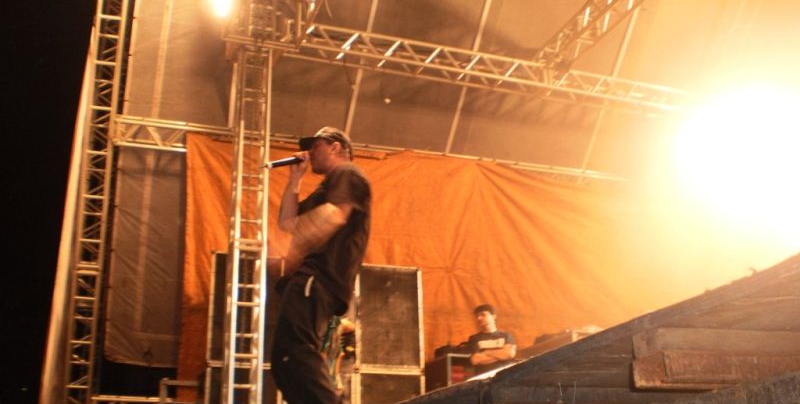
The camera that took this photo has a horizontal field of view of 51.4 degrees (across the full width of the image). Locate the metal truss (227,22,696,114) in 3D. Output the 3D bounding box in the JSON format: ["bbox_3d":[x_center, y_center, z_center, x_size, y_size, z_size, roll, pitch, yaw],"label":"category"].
[{"bbox_3d":[0.950,-1.504,9.579,5.870,0.310,0.310,6,-22,-19],"label":"metal truss"}]

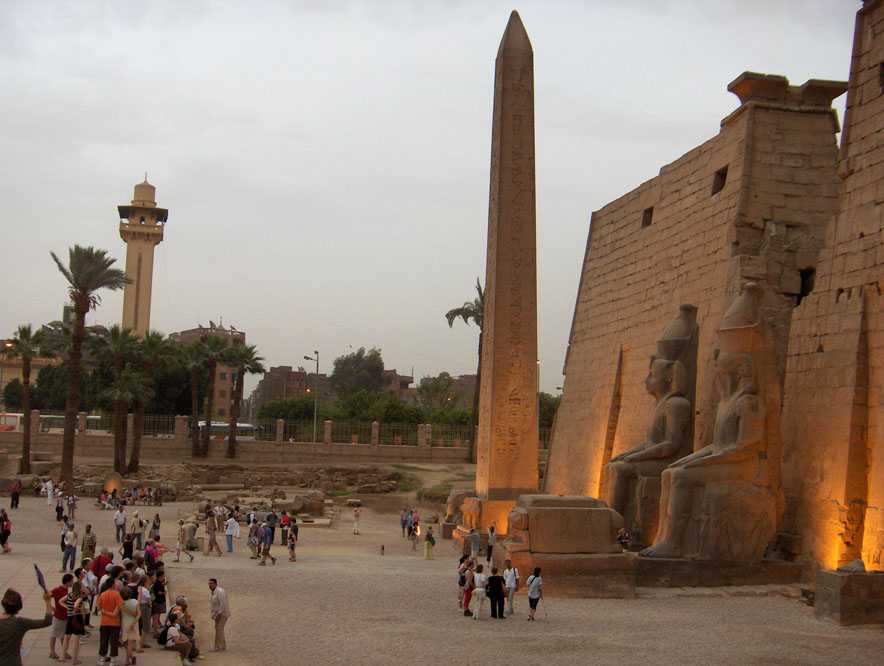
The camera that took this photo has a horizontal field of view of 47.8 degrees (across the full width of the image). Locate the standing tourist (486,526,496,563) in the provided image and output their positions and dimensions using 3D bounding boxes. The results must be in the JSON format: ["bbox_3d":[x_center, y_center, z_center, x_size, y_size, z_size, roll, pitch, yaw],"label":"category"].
[{"bbox_3d":[2.350,9.969,47.029,0.500,1.670,0.360,5,-8,-30],"label":"standing tourist"}]

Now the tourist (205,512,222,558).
[{"bbox_3d":[-9.320,8.201,40.600,0.650,1.760,0.520,1,-6,6],"label":"tourist"}]

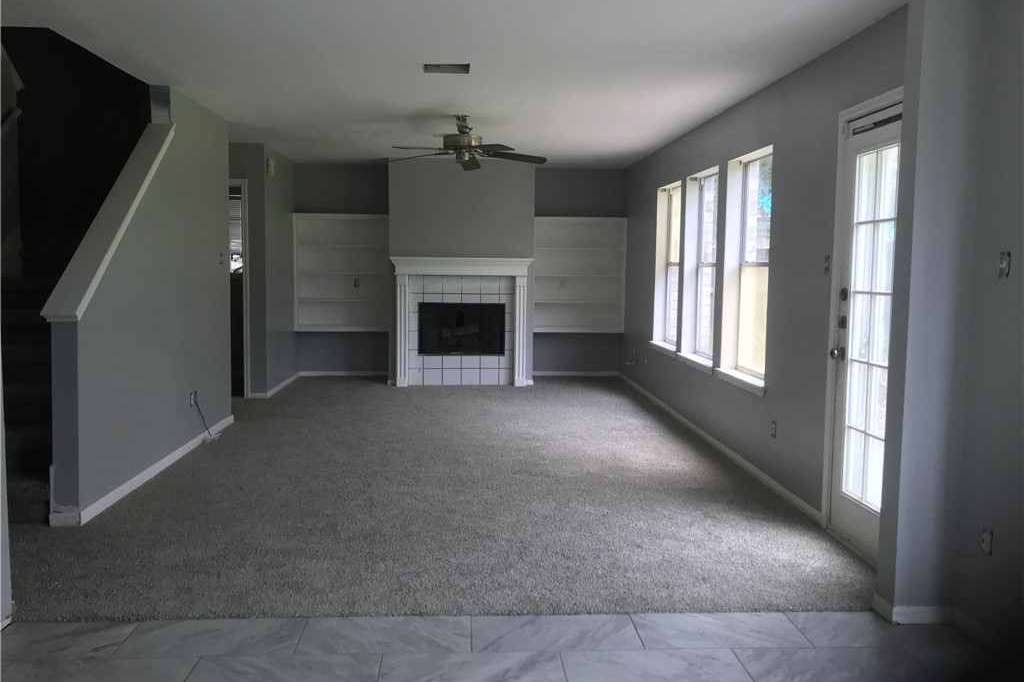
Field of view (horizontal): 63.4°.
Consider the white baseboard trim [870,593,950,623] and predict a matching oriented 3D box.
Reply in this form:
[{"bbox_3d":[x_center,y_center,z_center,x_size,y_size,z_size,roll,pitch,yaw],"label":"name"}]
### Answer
[{"bbox_3d":[1.525,1.018,3.154,0.245,0.076,0.150,0,5,-3],"label":"white baseboard trim"}]

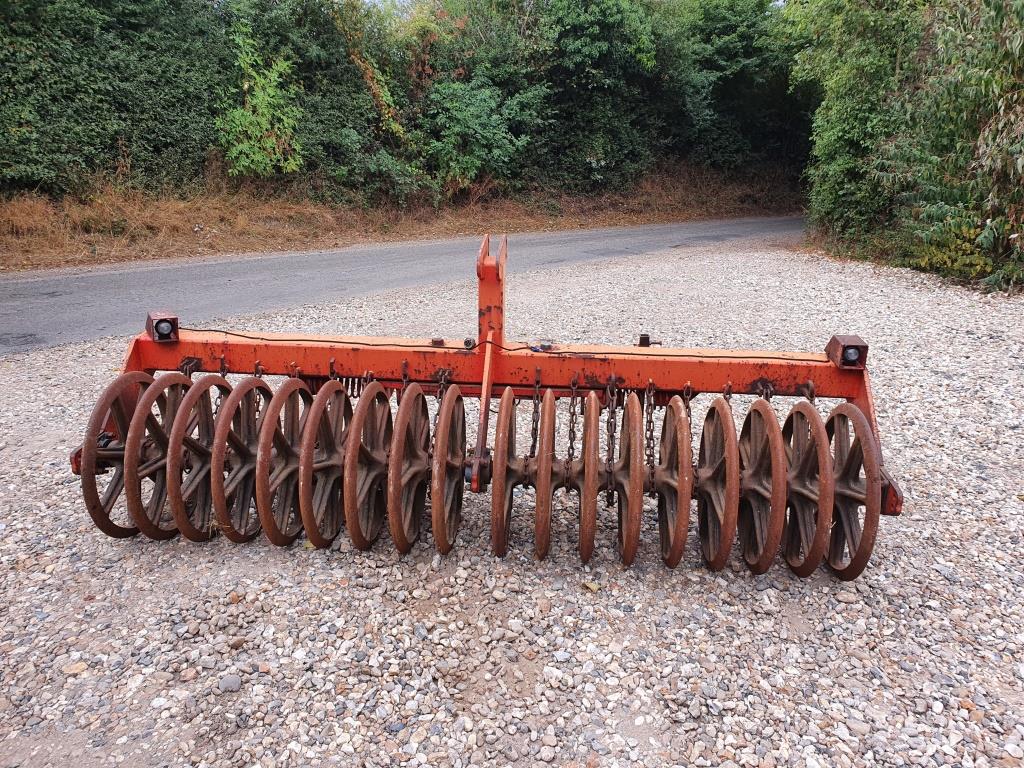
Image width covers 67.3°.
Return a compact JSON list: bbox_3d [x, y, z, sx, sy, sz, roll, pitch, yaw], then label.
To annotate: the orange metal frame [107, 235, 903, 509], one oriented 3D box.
[{"bbox_3d":[-0.114,-0.124,3.352,3.350,0.973,0.889,3,16,3],"label":"orange metal frame"}]

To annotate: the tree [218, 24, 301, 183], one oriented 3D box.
[{"bbox_3d":[-5.041,-5.703,15.417,1.750,3.050,1.500,3,16,3],"label":"tree"}]

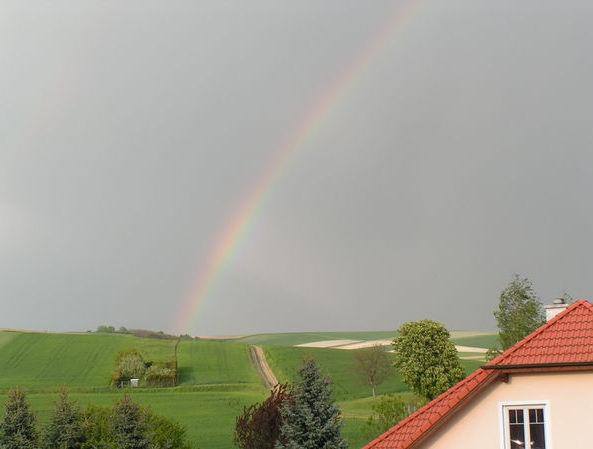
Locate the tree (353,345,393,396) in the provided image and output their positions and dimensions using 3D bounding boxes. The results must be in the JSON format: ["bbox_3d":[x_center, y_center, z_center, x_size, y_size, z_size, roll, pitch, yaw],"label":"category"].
[{"bbox_3d":[9.152,17.582,150.000,5.100,6.400,5.000,-1,-8,0],"label":"tree"}]

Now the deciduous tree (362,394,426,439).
[{"bbox_3d":[6.386,12.771,82.000,4.100,3.200,3.700,-1,-8,0],"label":"deciduous tree"}]

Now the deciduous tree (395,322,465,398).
[{"bbox_3d":[12.279,12.741,115.000,6.700,7.800,6.500,-1,-8,0],"label":"deciduous tree"}]

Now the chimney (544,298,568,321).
[{"bbox_3d":[7.993,2.746,38.000,0.780,0.980,0.680,-5,-9,25],"label":"chimney"}]

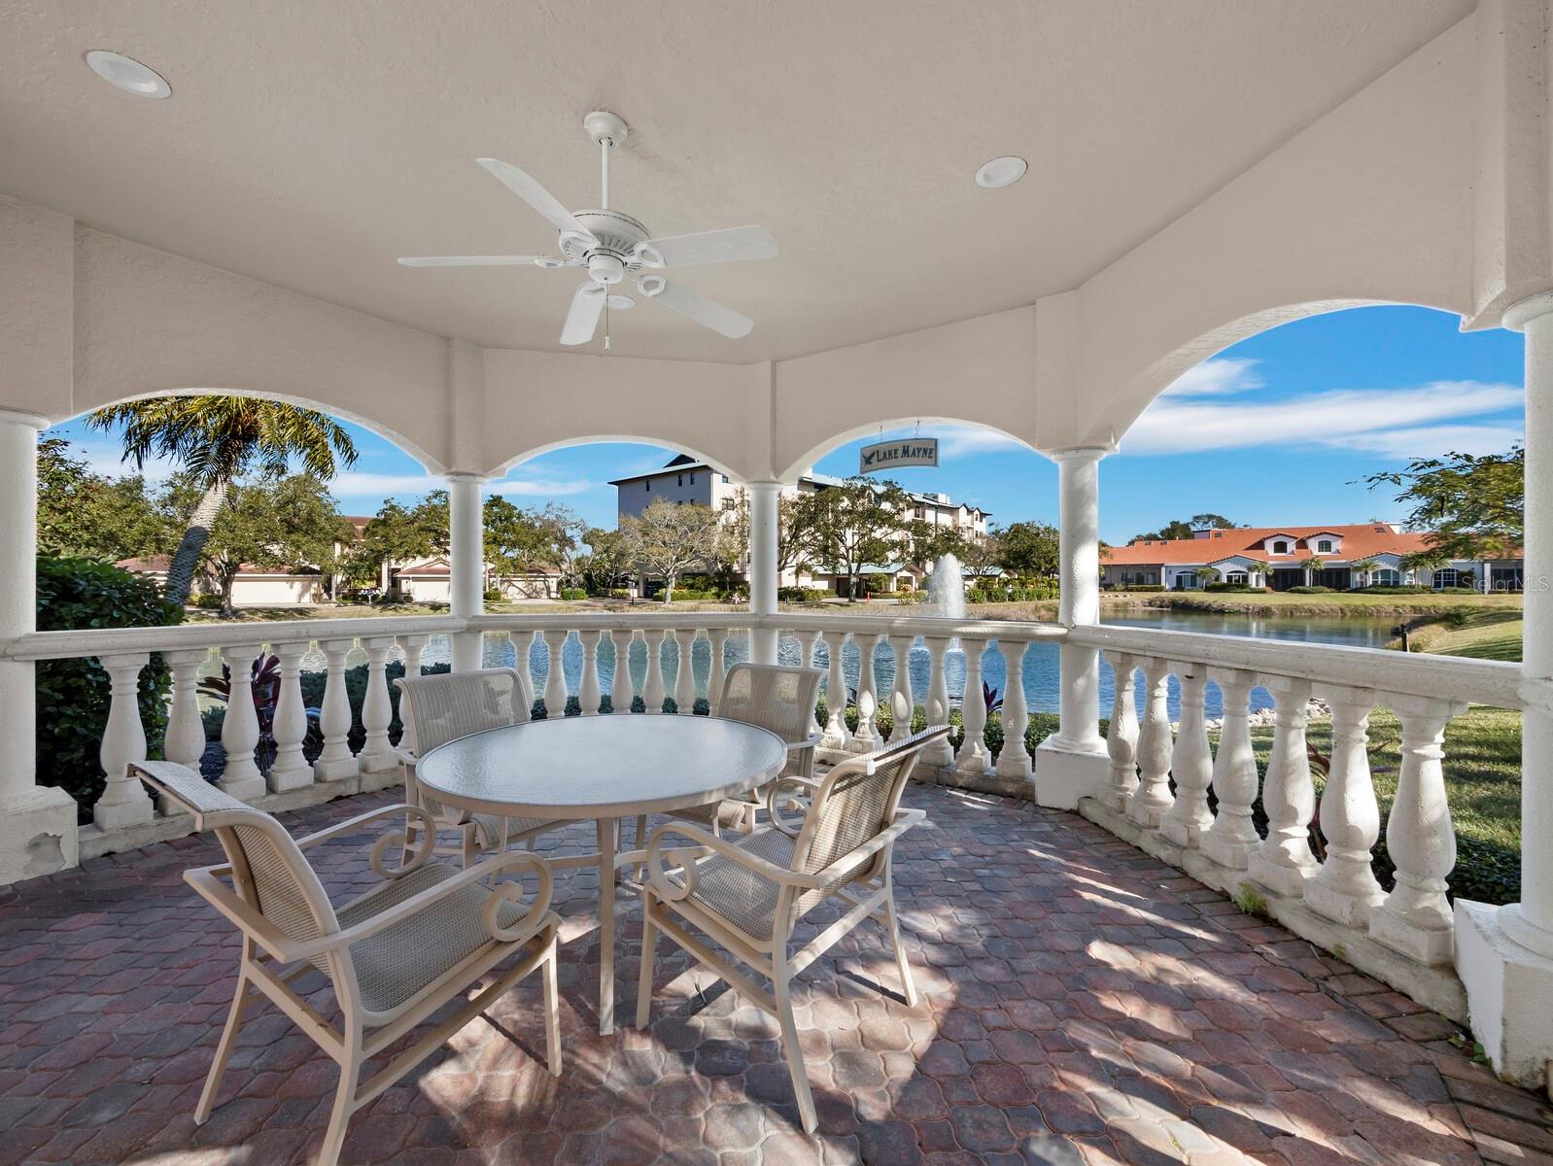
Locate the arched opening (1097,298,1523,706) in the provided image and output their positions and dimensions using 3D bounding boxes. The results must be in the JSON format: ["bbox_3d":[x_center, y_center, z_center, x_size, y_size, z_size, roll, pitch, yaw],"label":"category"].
[{"bbox_3d":[2.018,-0.392,2.744,0.270,1.423,1.889,0,0,-12],"label":"arched opening"}]

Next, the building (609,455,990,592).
[{"bbox_3d":[10.000,-7.200,102.000,19.000,17.700,72.000,0,0,43],"label":"building"}]

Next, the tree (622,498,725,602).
[{"bbox_3d":[-9.193,-2.865,56.000,9.200,9.400,8.800,0,0,-9],"label":"tree"}]

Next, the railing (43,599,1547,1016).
[{"bbox_3d":[-0.366,0.787,3.736,5.985,1.086,2.926,0,0,11],"label":"railing"}]

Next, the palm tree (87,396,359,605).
[{"bbox_3d":[-12.400,-1.600,14.500,4.700,6.600,4.700,0,0,-41],"label":"palm tree"}]

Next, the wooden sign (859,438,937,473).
[{"bbox_3d":[0.854,-0.894,4.409,0.583,0.215,0.040,0,0,35],"label":"wooden sign"}]

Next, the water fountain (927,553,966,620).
[{"bbox_3d":[6.512,0.695,24.000,1.500,3.600,1.500,0,0,15],"label":"water fountain"}]

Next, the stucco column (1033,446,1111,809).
[{"bbox_3d":[1.816,0.267,3.762,0.400,2.084,0.400,0,0,35],"label":"stucco column"}]

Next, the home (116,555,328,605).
[{"bbox_3d":[-53.600,-0.300,62.000,15.000,4.800,10.000,0,0,-30],"label":"home"}]

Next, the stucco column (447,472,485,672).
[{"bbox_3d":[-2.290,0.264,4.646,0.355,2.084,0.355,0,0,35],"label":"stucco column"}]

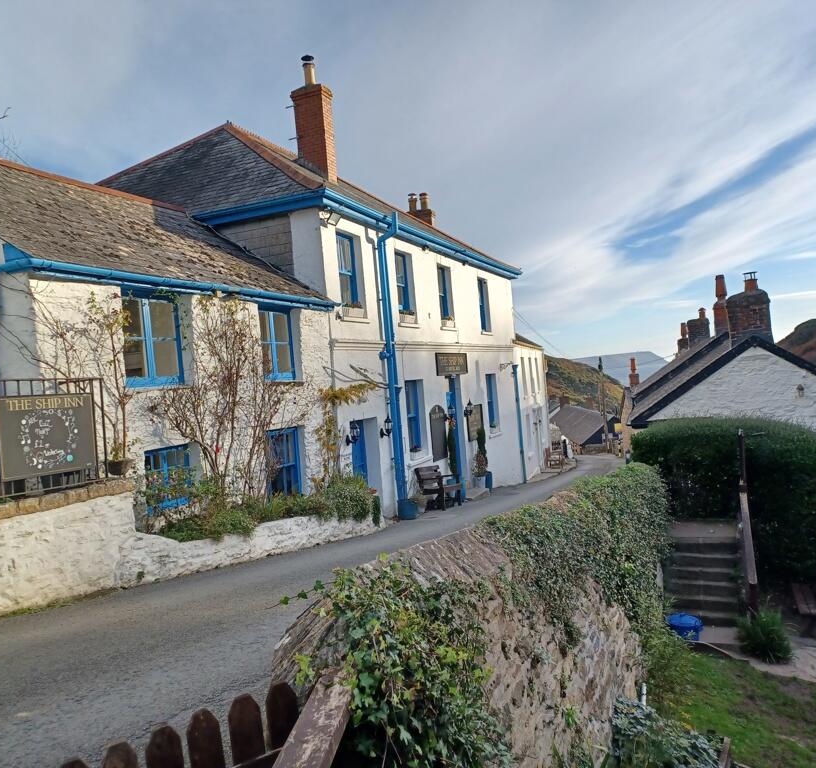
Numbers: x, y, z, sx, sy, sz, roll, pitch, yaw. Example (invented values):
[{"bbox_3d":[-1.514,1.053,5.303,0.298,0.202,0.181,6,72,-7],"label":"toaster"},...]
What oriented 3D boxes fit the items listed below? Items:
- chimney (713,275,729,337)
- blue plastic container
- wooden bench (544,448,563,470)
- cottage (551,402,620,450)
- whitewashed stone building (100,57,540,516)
[{"bbox_3d":[9.997,-2.475,23.619,0.450,1.980,0.470,-5,0,18],"label":"chimney"},{"bbox_3d":[4.021,3.530,10.769,0.517,0.340,0.517,-5,0,0],"label":"blue plastic container"},{"bbox_3d":[5.718,2.980,29.000,0.620,0.870,1.350,-4,0,23],"label":"wooden bench"},{"bbox_3d":[12.323,3.228,50.498,4.818,2.947,17.000,-5,0,3],"label":"cottage"},{"bbox_3d":[-3.573,-2.065,21.524,10.684,11.228,14.000,-4,0,23],"label":"whitewashed stone building"}]

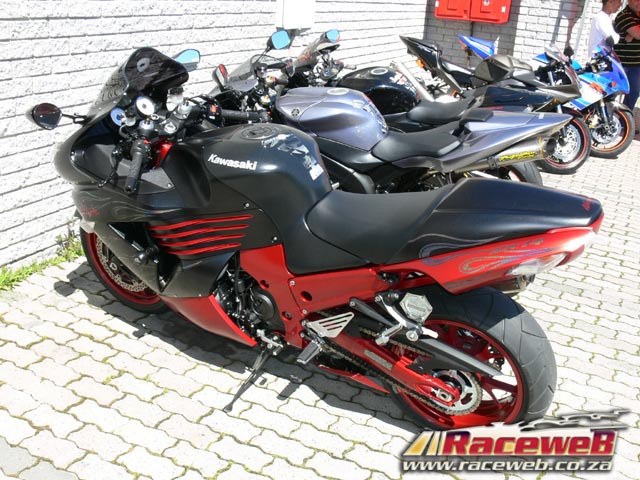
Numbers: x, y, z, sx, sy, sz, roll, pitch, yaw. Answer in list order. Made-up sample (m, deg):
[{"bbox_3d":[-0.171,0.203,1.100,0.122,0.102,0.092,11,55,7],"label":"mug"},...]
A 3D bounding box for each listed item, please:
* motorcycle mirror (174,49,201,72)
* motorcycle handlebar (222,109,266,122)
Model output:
[{"bbox_3d":[-0.539,-0.713,2.626,0.065,0.095,0.150,16,35,39],"label":"motorcycle mirror"},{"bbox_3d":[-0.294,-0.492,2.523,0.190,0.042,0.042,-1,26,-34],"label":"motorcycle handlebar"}]

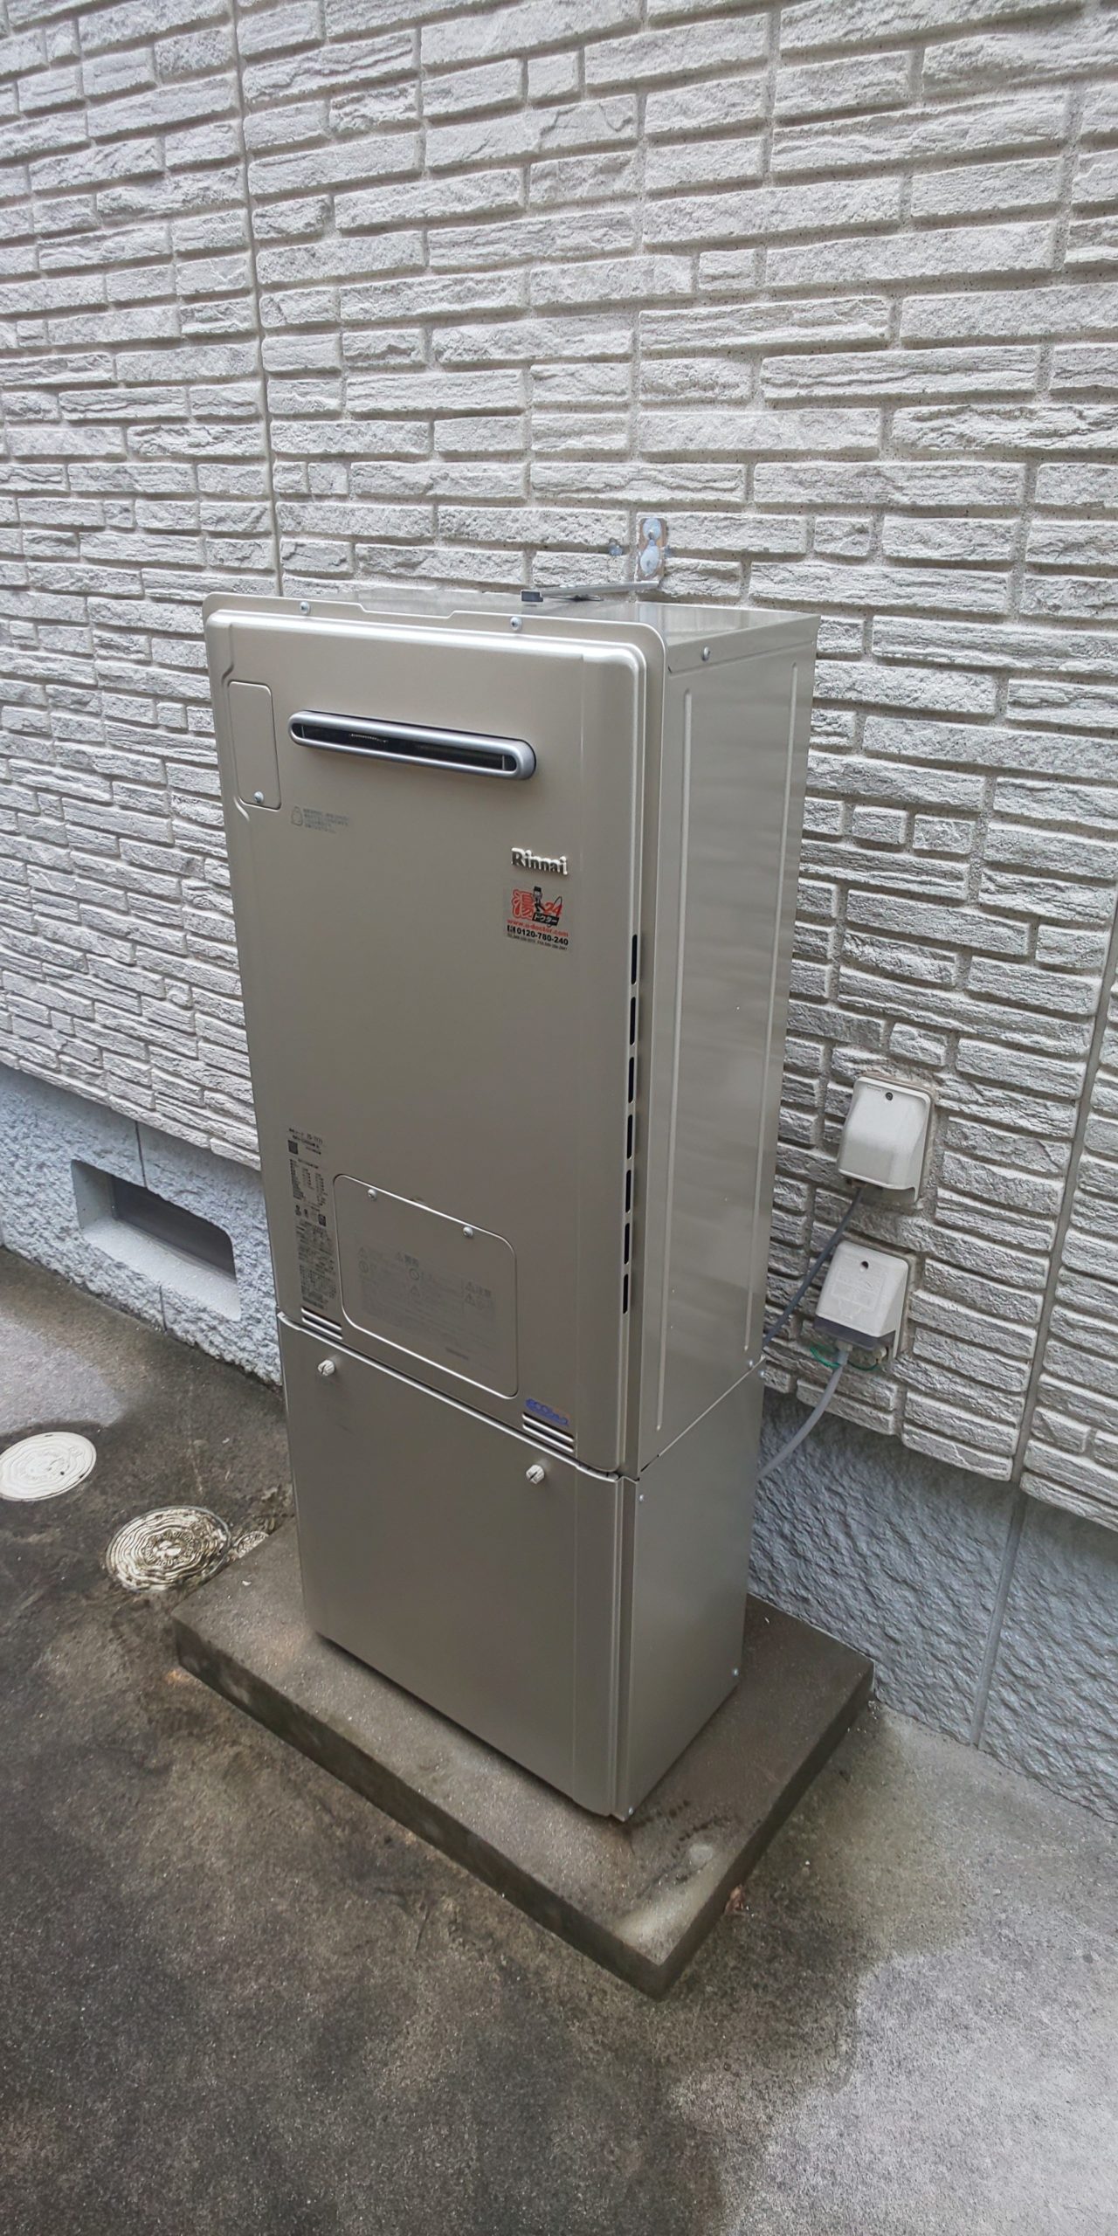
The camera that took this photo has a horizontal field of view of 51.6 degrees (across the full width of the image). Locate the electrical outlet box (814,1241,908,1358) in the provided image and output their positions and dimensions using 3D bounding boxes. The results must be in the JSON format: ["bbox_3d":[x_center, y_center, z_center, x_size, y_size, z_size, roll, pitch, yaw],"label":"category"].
[{"bbox_3d":[0.323,0.207,1.250,0.083,0.120,0.049,17,29,33],"label":"electrical outlet box"}]

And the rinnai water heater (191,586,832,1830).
[{"bbox_3d":[-0.059,0.125,1.223,0.490,1.217,0.257,17,29,33],"label":"rinnai water heater"}]

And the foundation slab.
[{"bbox_3d":[-0.067,0.704,1.522,0.765,0.080,0.466,17,29,33],"label":"foundation slab"}]

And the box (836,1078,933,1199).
[{"bbox_3d":[0.325,0.028,1.175,0.082,0.119,0.037,17,29,33],"label":"box"}]

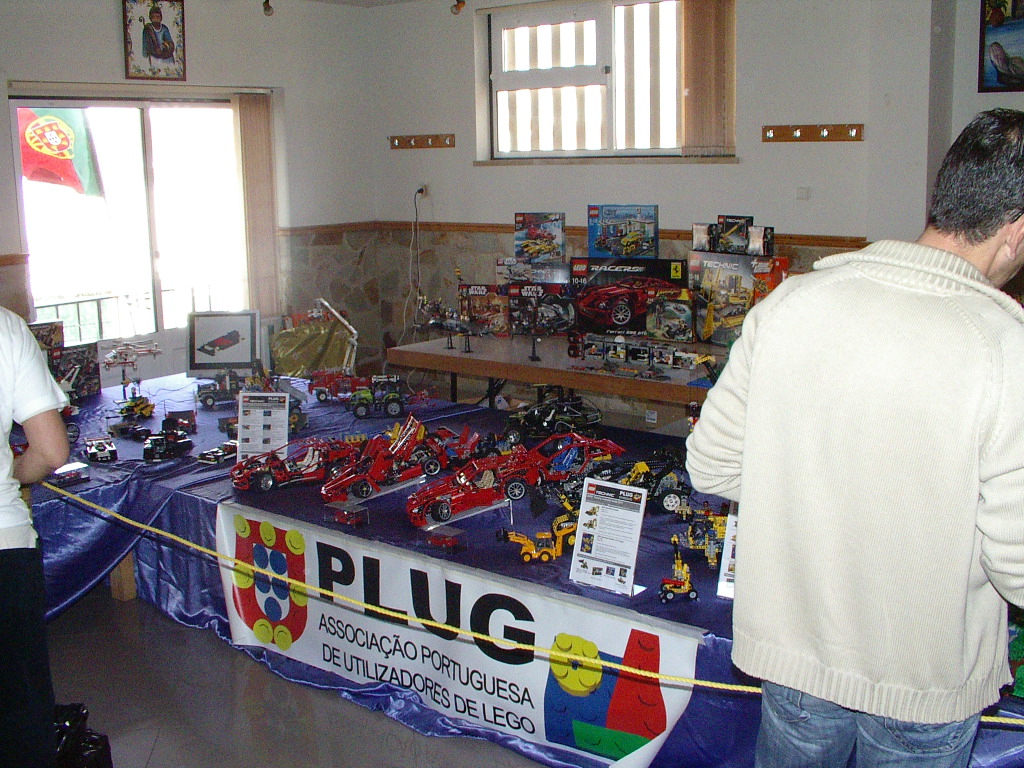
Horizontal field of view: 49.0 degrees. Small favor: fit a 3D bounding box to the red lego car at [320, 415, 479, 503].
[{"bbox_3d":[-0.418,0.276,4.000,0.470,0.175,0.230,-16,15,-12],"label":"red lego car"}]

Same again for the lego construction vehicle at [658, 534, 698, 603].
[{"bbox_3d":[0.444,0.491,2.990,0.105,0.175,0.080,-1,11,0],"label":"lego construction vehicle"}]

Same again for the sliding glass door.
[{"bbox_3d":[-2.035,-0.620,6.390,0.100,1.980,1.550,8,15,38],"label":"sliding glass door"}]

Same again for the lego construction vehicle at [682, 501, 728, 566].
[{"bbox_3d":[0.576,0.446,3.330,0.160,0.130,0.180,-1,11,0],"label":"lego construction vehicle"}]

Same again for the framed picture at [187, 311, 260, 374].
[{"bbox_3d":[-1.604,-0.220,6.250,0.405,0.375,0.060,-1,1,0],"label":"framed picture"}]

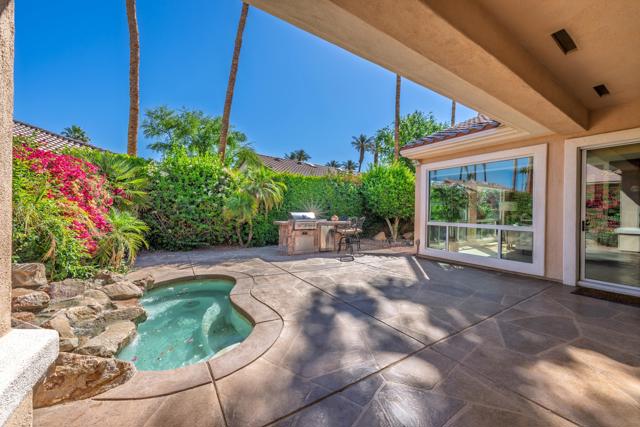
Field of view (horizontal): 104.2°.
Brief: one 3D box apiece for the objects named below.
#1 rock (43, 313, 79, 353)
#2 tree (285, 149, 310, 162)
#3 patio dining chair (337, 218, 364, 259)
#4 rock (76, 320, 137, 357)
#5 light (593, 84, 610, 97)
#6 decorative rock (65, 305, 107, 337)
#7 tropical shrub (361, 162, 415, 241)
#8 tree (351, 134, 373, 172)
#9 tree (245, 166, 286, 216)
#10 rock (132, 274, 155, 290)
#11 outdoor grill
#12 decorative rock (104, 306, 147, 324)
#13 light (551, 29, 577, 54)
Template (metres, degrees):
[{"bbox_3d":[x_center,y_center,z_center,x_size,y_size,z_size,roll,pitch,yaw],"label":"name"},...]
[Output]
[{"bbox_3d":[-2.270,1.049,2.190,0.250,0.240,0.250,1,0,44],"label":"rock"},{"bbox_3d":[-3.616,-4.671,40.000,4.000,11.200,4.000,1,0,0],"label":"tree"},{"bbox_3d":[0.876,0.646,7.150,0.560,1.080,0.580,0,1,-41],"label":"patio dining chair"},{"bbox_3d":[-1.962,1.165,2.320,0.360,0.170,0.420,1,0,6],"label":"rock"},{"bbox_3d":[4.120,-1.810,3.630,0.450,0.060,0.100,0,0,-33],"label":"light"},{"bbox_3d":[-2.308,1.063,2.450,0.340,0.200,0.330,0,1,-43],"label":"decorative rock"},{"bbox_3d":[2.900,-0.406,10.000,2.200,3.000,2.100,1,0,14],"label":"tropical shrub"},{"bbox_3d":[6.412,-5.437,38.000,3.500,13.000,3.500,1,0,0],"label":"tree"},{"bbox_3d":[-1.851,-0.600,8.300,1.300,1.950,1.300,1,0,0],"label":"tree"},{"bbox_3d":[-2.836,1.109,4.000,0.320,0.190,0.280,1,0,-36],"label":"rock"},{"bbox_3d":[-0.250,0.569,7.750,2.100,1.200,0.950,0,0,-33],"label":"outdoor grill"},{"bbox_3d":[-2.230,1.145,2.850,0.380,0.130,0.280,0,0,-38],"label":"decorative rock"},{"bbox_3d":[2.560,-1.770,2.600,0.520,0.050,0.120,1,0,-34],"label":"light"}]

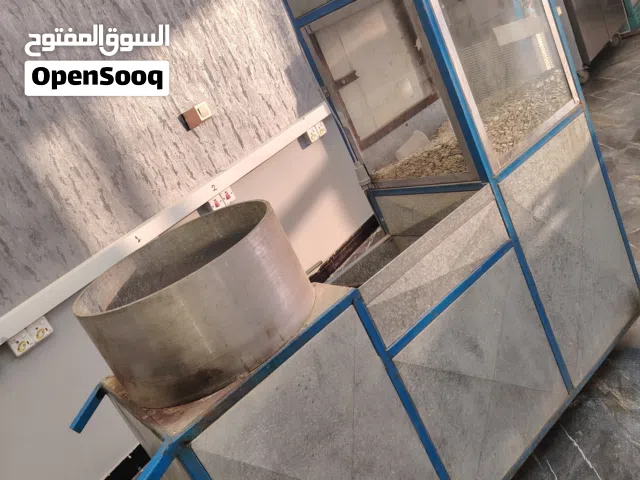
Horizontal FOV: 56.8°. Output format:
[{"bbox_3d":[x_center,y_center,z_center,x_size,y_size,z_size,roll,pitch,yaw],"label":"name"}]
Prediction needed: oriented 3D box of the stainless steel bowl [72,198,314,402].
[{"bbox_3d":[-0.285,0.131,1.388,0.493,0.238,0.493,-24,18,8],"label":"stainless steel bowl"}]

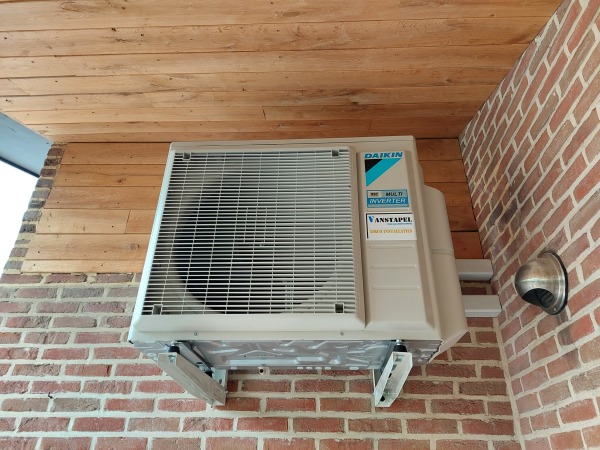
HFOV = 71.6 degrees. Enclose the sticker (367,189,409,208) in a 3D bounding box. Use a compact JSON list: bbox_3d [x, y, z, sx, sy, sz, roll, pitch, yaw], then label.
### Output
[{"bbox_3d":[0.282,-0.084,1.336,0.130,0.066,0.004,-1,-30,3],"label":"sticker"}]

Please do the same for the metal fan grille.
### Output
[{"bbox_3d":[-0.138,0.003,1.313,0.603,0.585,0.040,-1,-30,3],"label":"metal fan grille"}]

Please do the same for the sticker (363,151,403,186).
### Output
[{"bbox_3d":[0.286,-0.186,1.393,0.129,0.141,0.004,-1,-30,3],"label":"sticker"}]

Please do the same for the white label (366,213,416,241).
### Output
[{"bbox_3d":[0.281,0.005,1.286,0.149,0.097,0.004,-1,-30,3],"label":"white label"}]

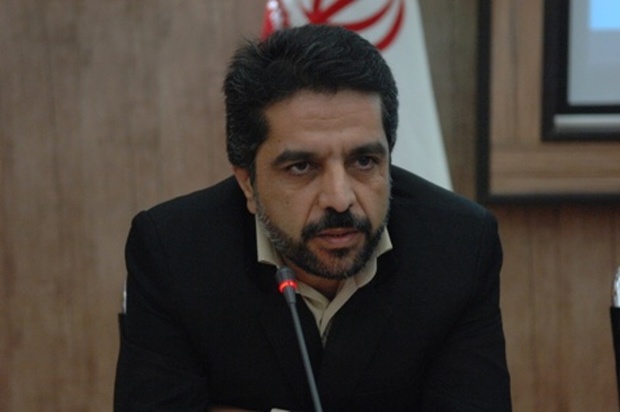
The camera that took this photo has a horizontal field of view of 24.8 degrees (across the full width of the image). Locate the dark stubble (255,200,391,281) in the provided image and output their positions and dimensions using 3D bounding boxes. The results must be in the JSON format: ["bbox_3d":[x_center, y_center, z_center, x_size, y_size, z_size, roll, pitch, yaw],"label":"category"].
[{"bbox_3d":[0.017,0.035,1.430,0.133,0.082,0.100,-3,5,-14],"label":"dark stubble"}]

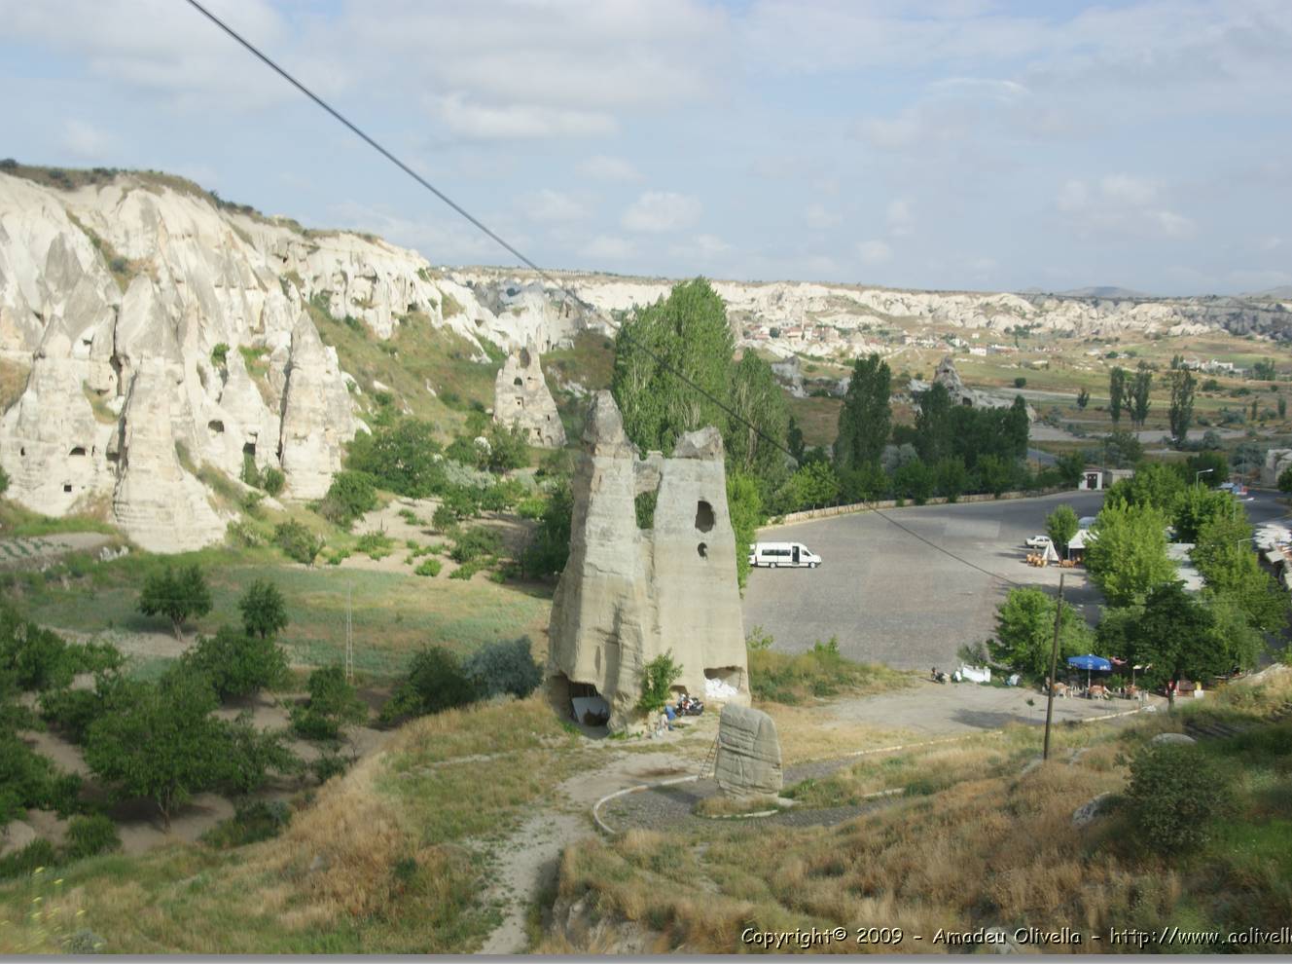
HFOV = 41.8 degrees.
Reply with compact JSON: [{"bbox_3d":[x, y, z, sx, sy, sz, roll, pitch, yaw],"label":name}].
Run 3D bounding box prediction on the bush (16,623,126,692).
[{"bbox_3d":[-40.599,12.368,119.000,7.612,4.752,6.089,-2,6,-19],"label":"bush"}]

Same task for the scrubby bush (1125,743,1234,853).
[{"bbox_3d":[16.379,9.695,52.000,3.361,3.413,3.193,2,6,18],"label":"scrubby bush"}]

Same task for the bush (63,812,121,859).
[{"bbox_3d":[-27.442,17.585,84.000,2.828,2.283,2.687,-2,6,-18],"label":"bush"}]

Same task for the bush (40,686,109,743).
[{"bbox_3d":[-35.096,14.277,104.000,4.412,3.364,4.103,0,6,0],"label":"bush"}]

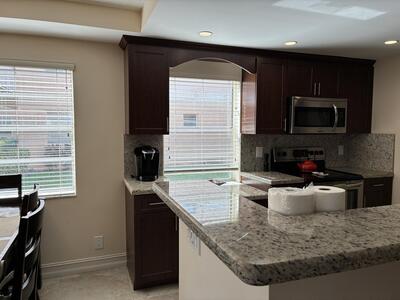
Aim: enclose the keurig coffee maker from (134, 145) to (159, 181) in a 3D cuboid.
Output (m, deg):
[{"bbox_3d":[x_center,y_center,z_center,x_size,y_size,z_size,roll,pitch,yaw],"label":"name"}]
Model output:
[{"bbox_3d":[-0.549,0.129,3.082,0.240,0.345,0.305,-1,4,-14],"label":"keurig coffee maker"}]

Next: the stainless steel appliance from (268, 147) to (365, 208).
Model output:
[{"bbox_3d":[1.345,0.602,3.542,0.762,1.200,0.690,-1,5,-19],"label":"stainless steel appliance"}]

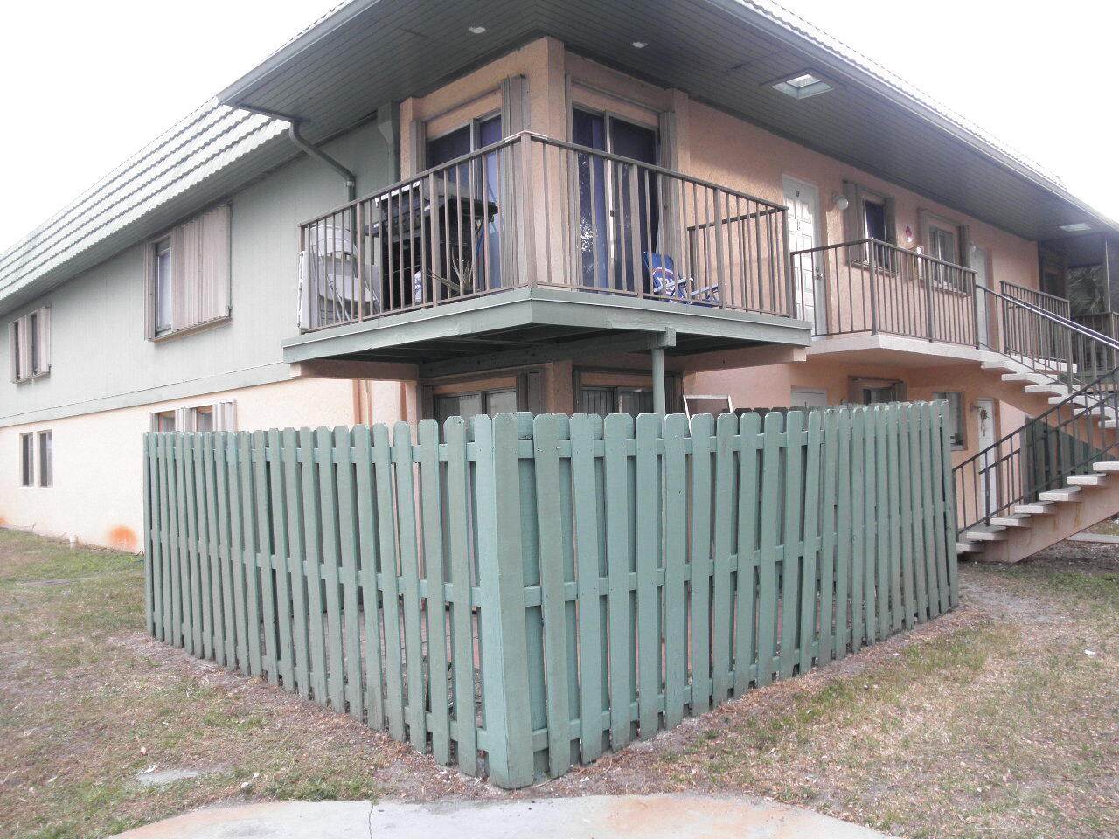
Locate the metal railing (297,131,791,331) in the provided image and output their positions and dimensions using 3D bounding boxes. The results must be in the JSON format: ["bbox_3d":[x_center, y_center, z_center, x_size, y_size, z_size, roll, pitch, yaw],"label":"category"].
[{"bbox_3d":[-0.121,-1.377,8.401,3.194,1.089,3.493,-3,-1,44],"label":"metal railing"}]

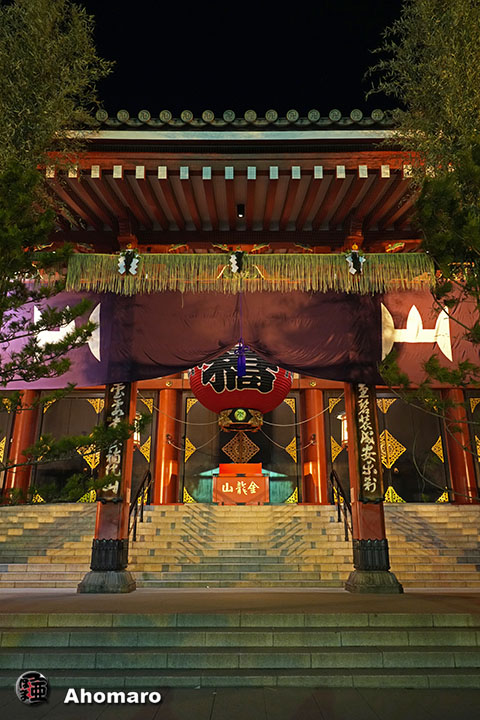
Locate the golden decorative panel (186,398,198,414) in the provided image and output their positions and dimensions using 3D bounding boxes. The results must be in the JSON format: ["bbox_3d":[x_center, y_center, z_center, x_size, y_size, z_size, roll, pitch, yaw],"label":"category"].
[{"bbox_3d":[-1.868,1.827,20.562,0.494,0.627,0.050,0,-18,0],"label":"golden decorative panel"}]

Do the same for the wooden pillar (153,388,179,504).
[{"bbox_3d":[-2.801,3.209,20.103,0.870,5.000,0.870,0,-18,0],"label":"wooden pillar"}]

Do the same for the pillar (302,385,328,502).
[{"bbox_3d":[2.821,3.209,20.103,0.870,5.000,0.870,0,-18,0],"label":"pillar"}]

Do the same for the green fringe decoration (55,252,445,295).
[{"bbox_3d":[0.245,-2.123,12.721,9.025,1.146,0.250,0,-18,0],"label":"green fringe decoration"}]

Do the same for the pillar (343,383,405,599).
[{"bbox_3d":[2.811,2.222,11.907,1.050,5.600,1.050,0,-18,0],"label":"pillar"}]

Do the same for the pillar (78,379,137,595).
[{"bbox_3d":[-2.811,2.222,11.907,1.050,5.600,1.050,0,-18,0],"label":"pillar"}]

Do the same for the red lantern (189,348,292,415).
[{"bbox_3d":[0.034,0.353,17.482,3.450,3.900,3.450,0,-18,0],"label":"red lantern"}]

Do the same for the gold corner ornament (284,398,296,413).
[{"bbox_3d":[1.977,1.818,20.566,0.514,0.607,0.050,0,-18,0],"label":"gold corner ornament"}]

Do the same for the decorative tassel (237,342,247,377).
[{"bbox_3d":[0.035,-0.040,12.133,0.257,0.886,0.200,0,-18,0],"label":"decorative tassel"}]

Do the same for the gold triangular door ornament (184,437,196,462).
[{"bbox_3d":[-1.906,3.443,20.025,0.462,0.998,0.050,0,-18,0],"label":"gold triangular door ornament"}]

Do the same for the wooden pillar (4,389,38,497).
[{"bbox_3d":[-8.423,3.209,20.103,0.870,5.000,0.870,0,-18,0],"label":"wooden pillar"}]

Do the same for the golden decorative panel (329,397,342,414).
[{"bbox_3d":[3.787,1.818,20.566,0.534,0.648,0.050,0,-18,0],"label":"golden decorative panel"}]

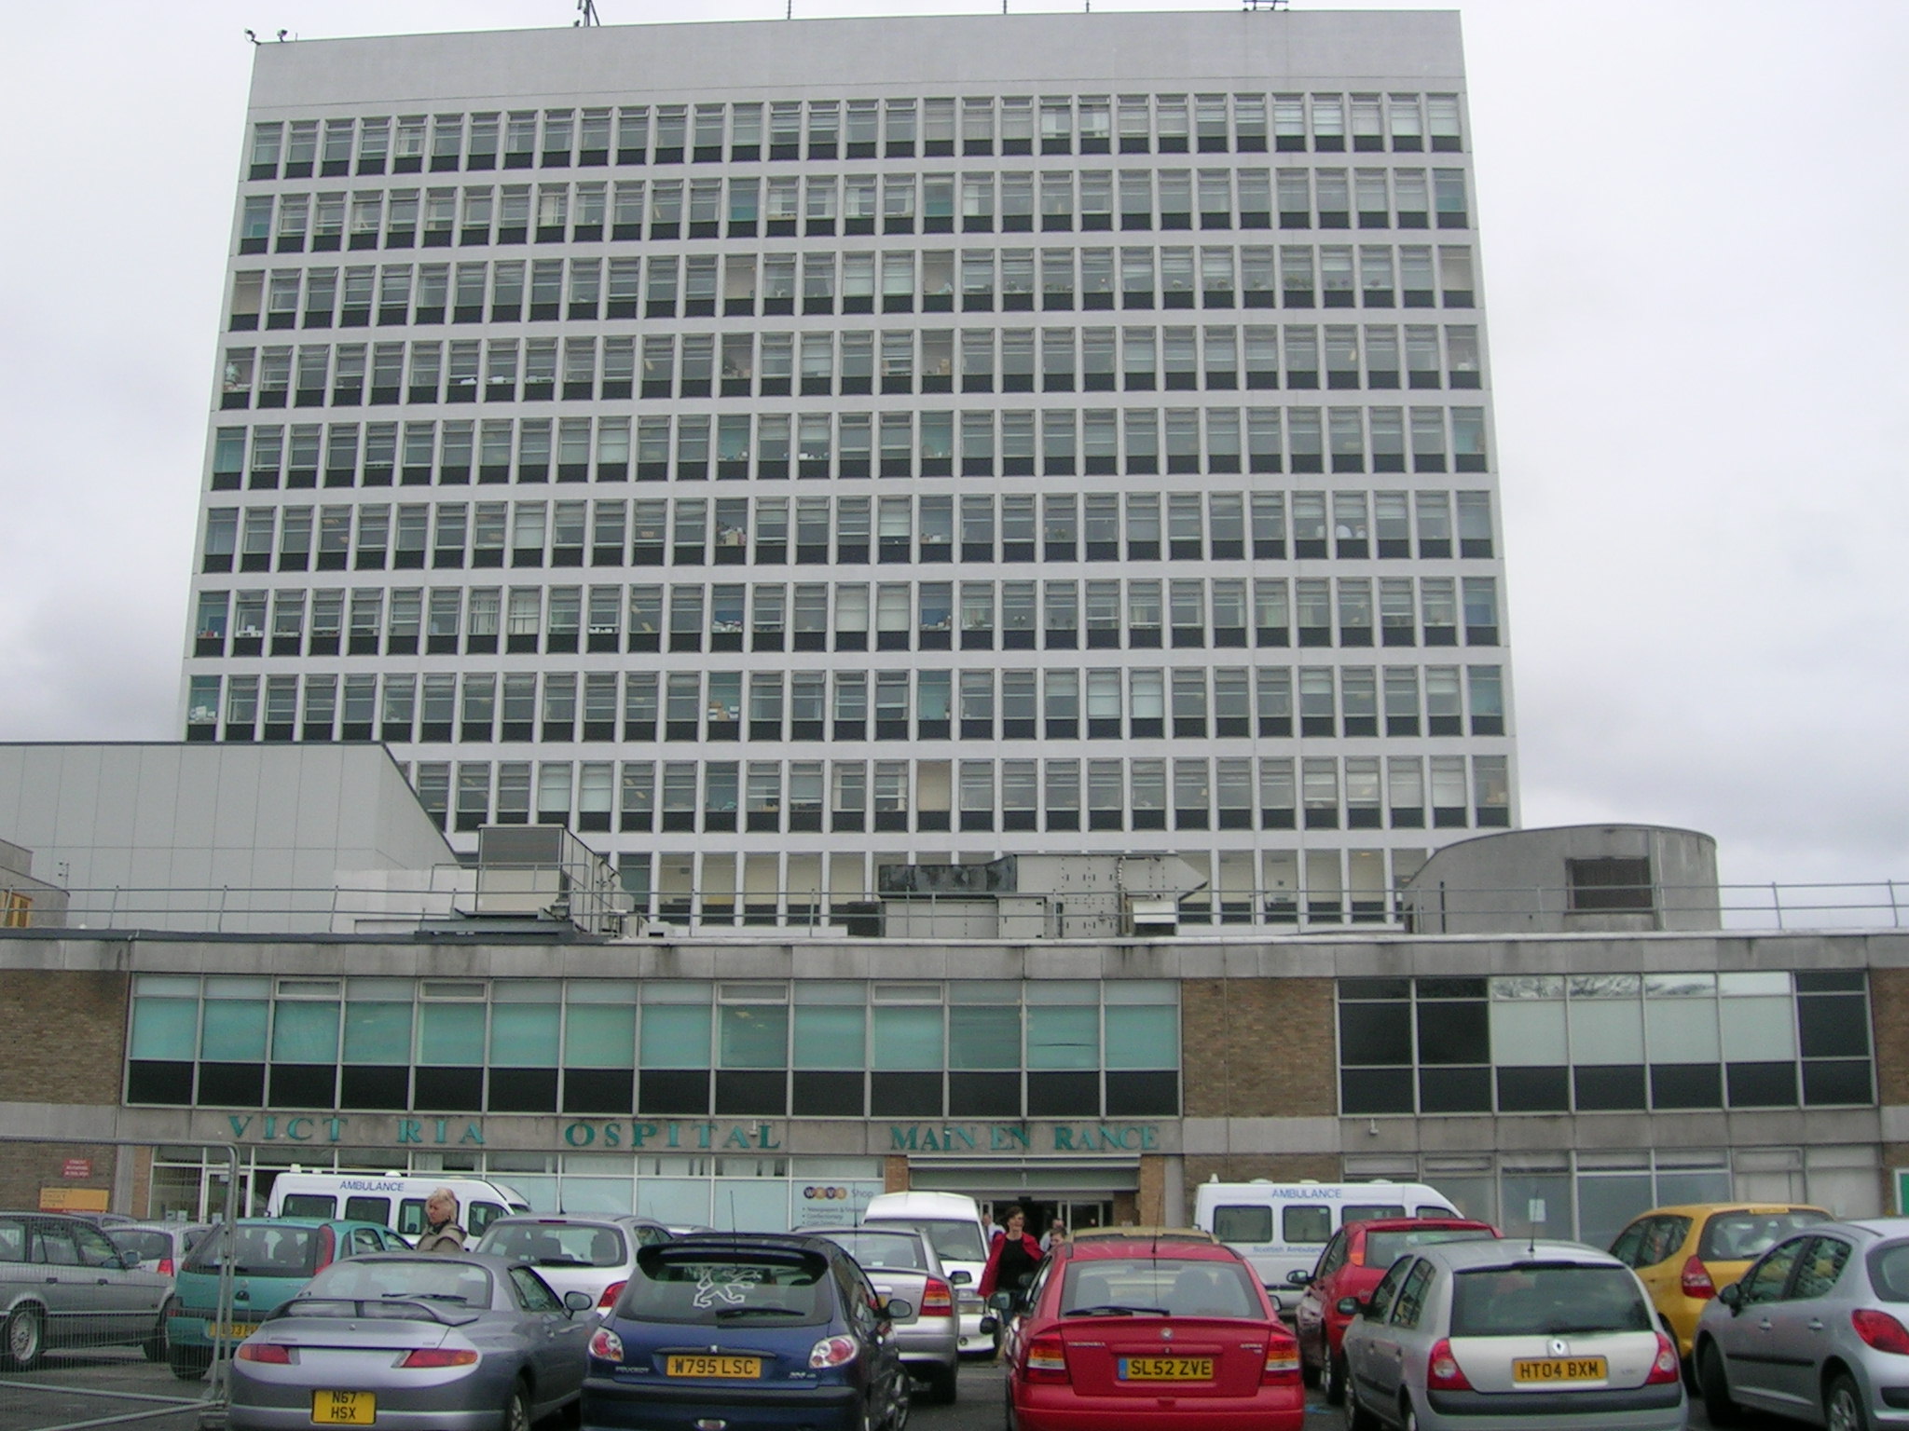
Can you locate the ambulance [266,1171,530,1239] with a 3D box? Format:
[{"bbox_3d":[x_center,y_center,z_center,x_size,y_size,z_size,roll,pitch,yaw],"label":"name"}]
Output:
[{"bbox_3d":[-8.526,8.875,36.500,5.200,2.400,2.000,0,-15,3],"label":"ambulance"}]

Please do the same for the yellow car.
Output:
[{"bbox_3d":[6.865,5.152,19.760,1.680,1.530,3.830,0,-13,3],"label":"yellow car"}]

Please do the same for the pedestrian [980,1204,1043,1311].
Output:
[{"bbox_3d":[0.537,5.576,21.200,0.580,1.680,0.400,2,-15,-7],"label":"pedestrian"}]

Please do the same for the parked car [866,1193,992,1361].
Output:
[{"bbox_3d":[-0.271,7.317,29.085,1.830,2.100,4.500,0,-13,3],"label":"parked car"}]

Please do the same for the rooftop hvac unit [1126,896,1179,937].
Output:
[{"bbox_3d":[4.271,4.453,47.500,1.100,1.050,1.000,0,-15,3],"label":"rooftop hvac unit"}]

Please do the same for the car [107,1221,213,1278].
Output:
[{"bbox_3d":[-11.996,8.592,34.118,1.680,1.460,3.950,0,-13,3],"label":"car"}]

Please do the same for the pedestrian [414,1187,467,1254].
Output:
[{"bbox_3d":[-3.994,4.571,17.200,0.360,1.720,0.500,8,-17,-29],"label":"pedestrian"}]

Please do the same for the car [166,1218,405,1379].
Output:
[{"bbox_3d":[-5.789,5.331,20.155,1.650,1.440,3.820,0,-13,3],"label":"car"}]

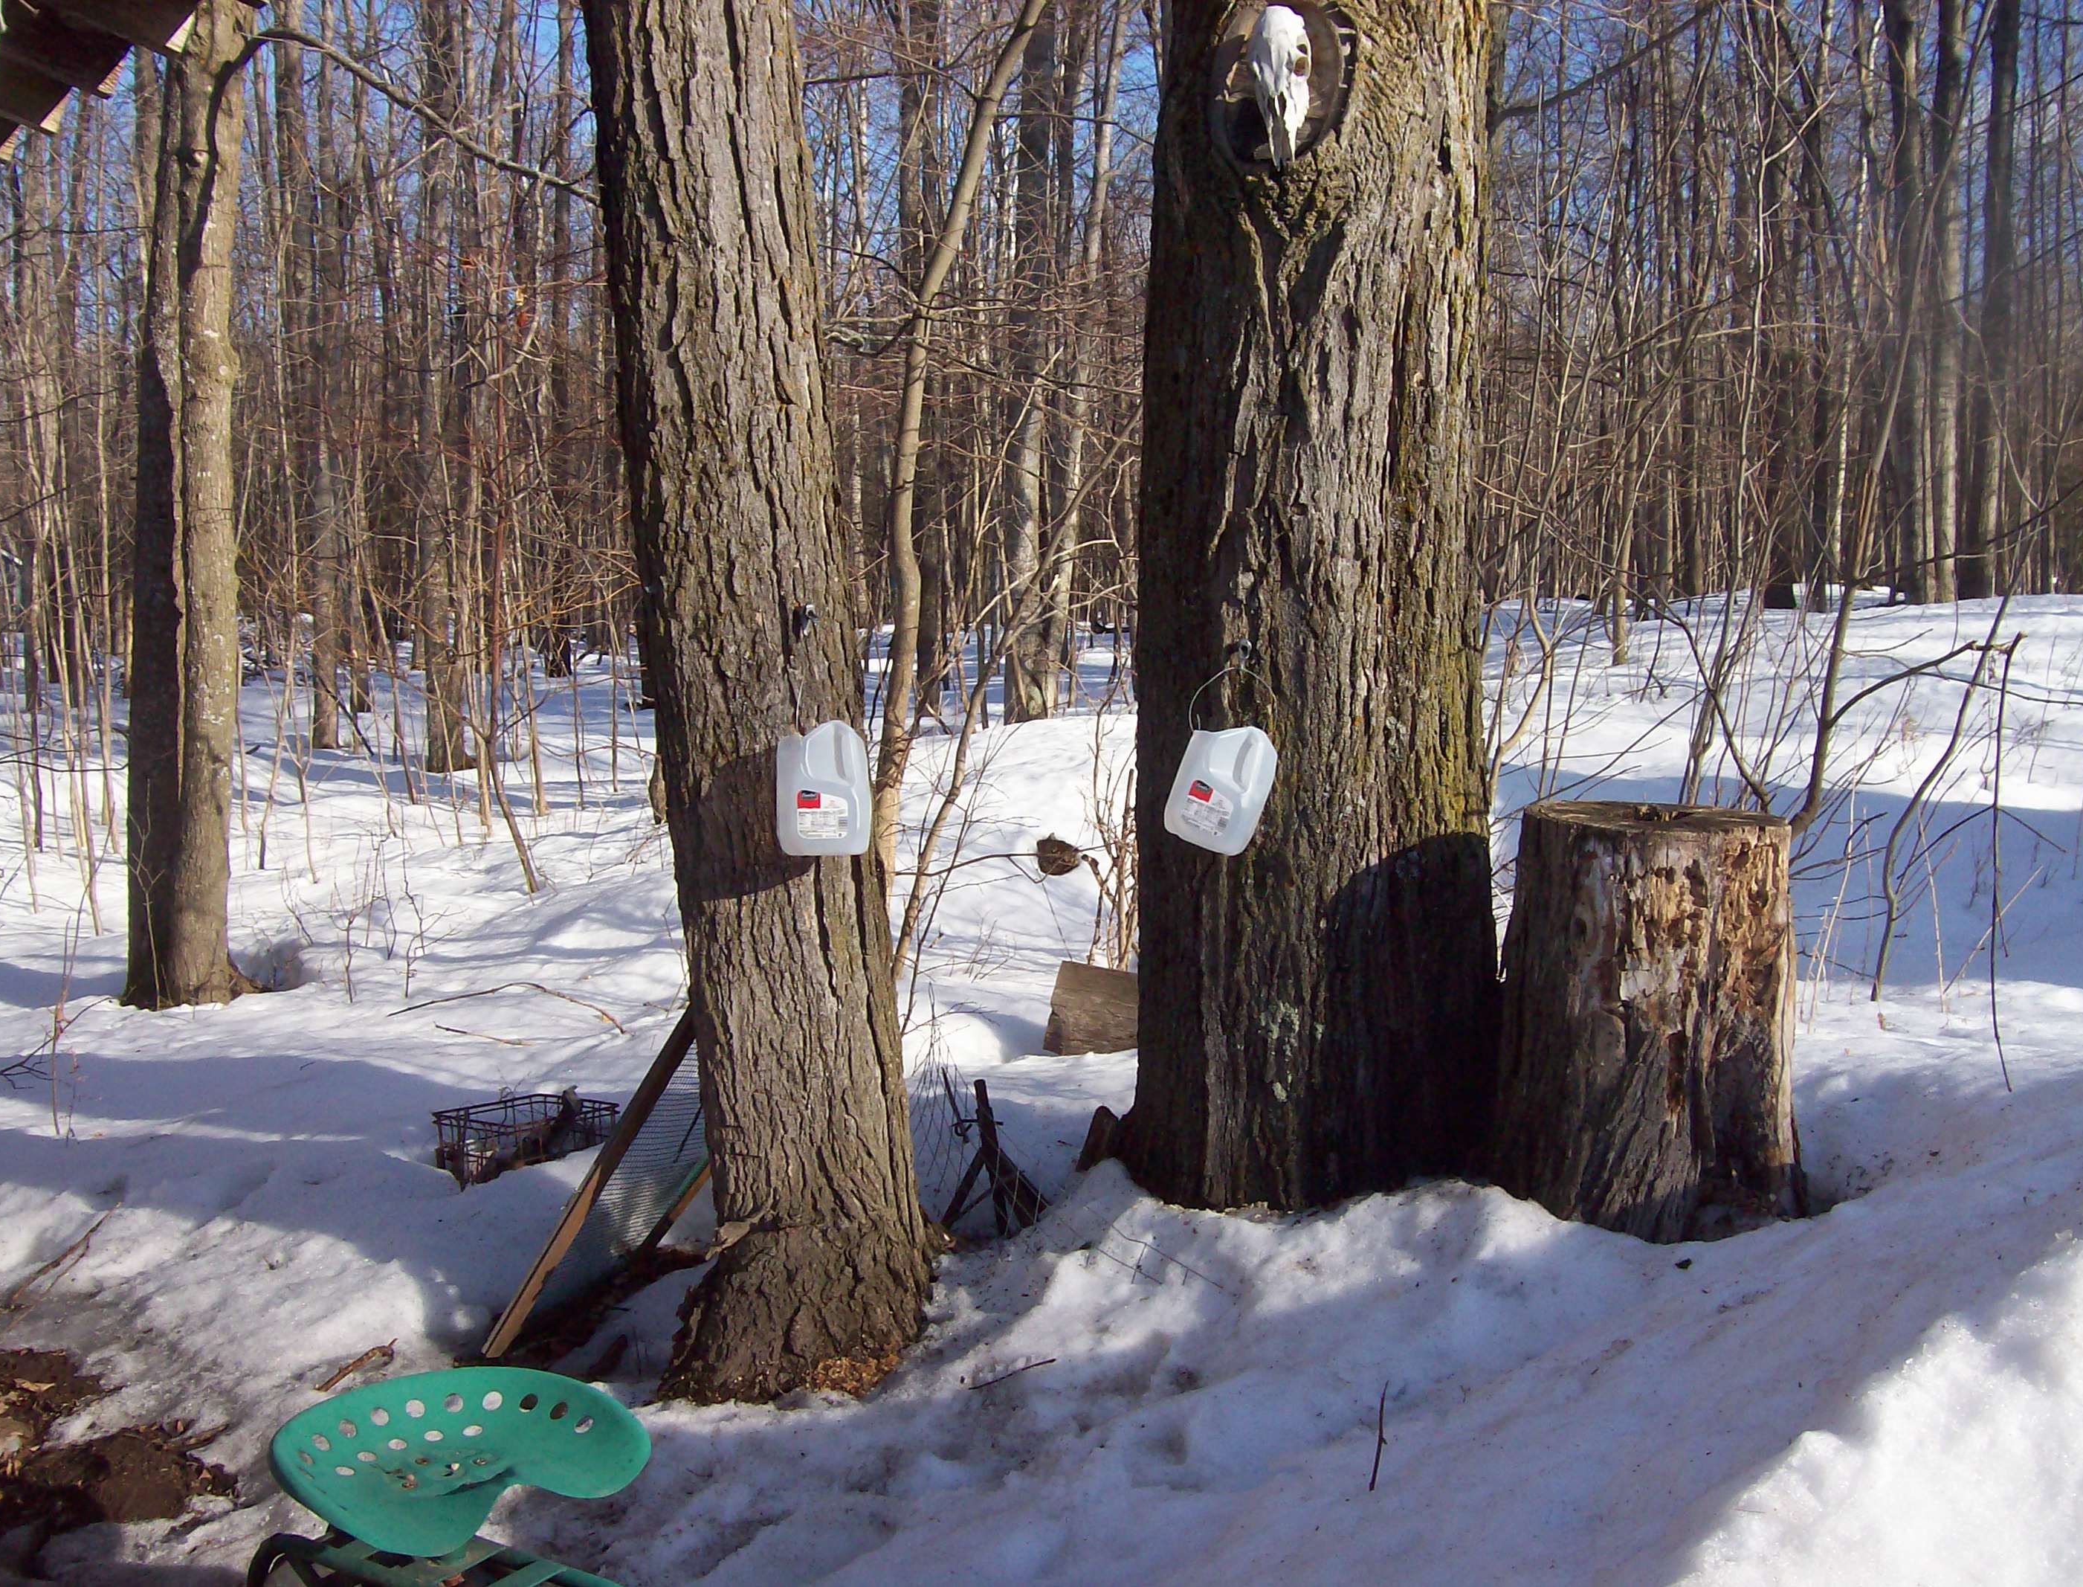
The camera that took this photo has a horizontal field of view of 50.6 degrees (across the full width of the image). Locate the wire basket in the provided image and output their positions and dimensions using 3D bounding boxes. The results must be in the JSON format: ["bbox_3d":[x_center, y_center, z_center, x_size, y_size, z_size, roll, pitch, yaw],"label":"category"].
[{"bbox_3d":[-1.265,0.874,5.384,0.280,0.180,0.340,4,7,38],"label":"wire basket"}]

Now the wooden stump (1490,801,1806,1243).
[{"bbox_3d":[1.115,0.406,4.045,0.550,0.730,0.550,1,6,16],"label":"wooden stump"}]

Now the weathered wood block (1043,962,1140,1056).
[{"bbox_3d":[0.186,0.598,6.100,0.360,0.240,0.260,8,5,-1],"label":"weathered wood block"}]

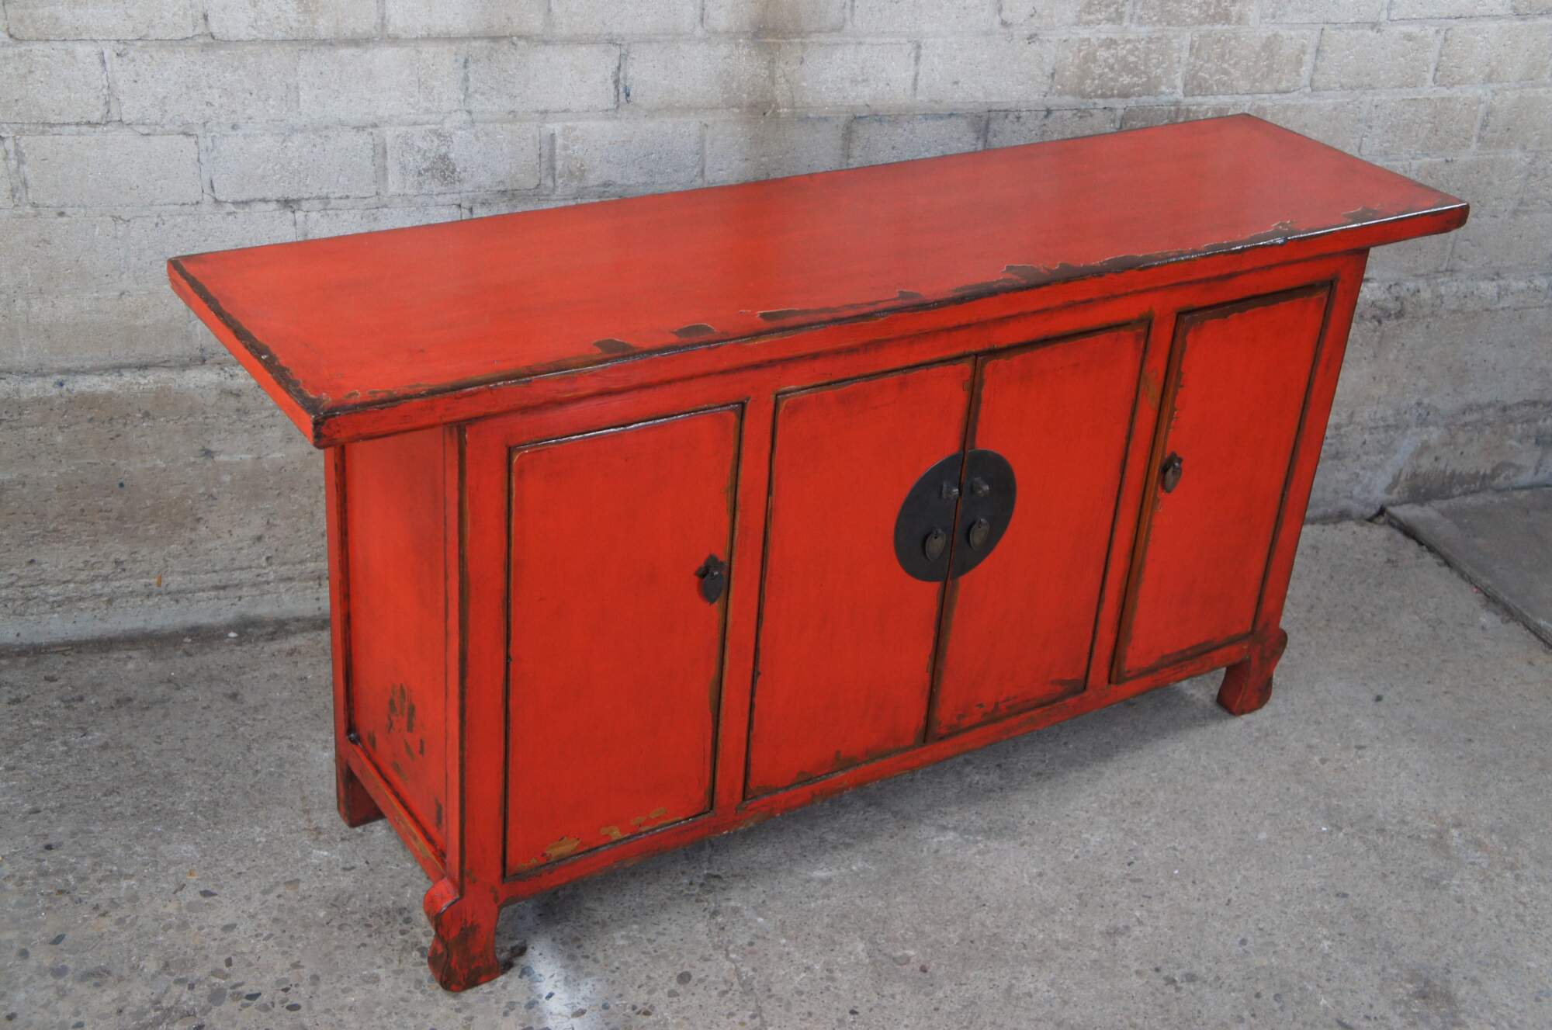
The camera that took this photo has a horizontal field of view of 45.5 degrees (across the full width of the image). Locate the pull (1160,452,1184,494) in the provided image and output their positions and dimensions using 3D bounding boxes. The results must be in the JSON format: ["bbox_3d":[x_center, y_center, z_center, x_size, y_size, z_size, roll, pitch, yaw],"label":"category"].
[{"bbox_3d":[0.602,-0.061,2.786,0.044,0.069,0.021,-14,33,-31],"label":"pull"}]

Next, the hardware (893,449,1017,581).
[{"bbox_3d":[0.256,0.006,2.565,0.208,0.206,0.022,-14,33,-31],"label":"hardware"}]

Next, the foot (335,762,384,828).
[{"bbox_3d":[-0.611,0.400,2.741,0.061,0.110,0.051,-14,33,-31],"label":"foot"}]

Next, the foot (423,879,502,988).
[{"bbox_3d":[-0.413,0.548,2.434,0.090,0.158,0.052,-14,33,-31],"label":"foot"}]

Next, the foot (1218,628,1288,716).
[{"bbox_3d":[0.823,0.256,3.193,0.083,0.168,0.053,-14,33,-31],"label":"foot"}]

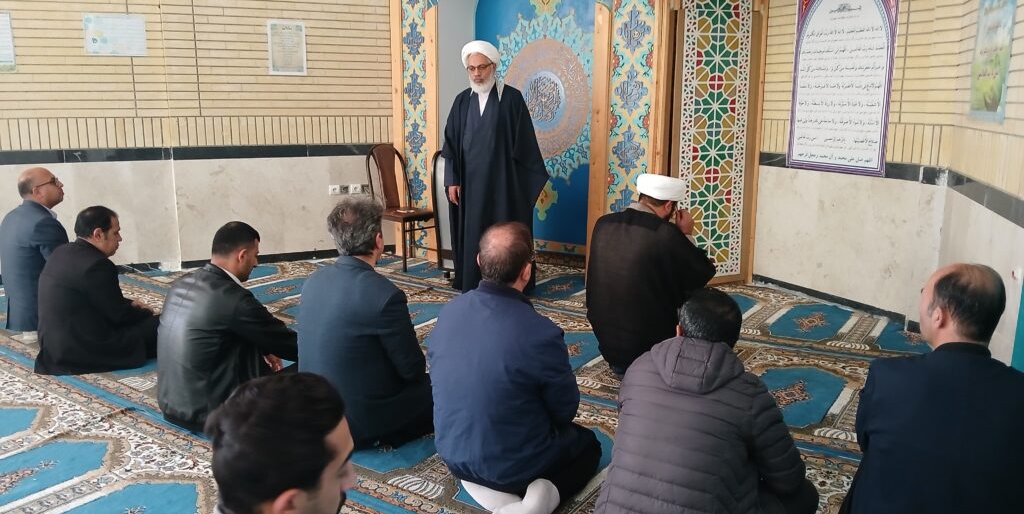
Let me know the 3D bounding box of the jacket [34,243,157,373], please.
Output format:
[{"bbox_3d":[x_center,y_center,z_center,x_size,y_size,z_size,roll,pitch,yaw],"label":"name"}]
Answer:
[{"bbox_3d":[-2.151,0.210,3.958,0.540,0.630,0.580,8,13,37],"label":"jacket"}]

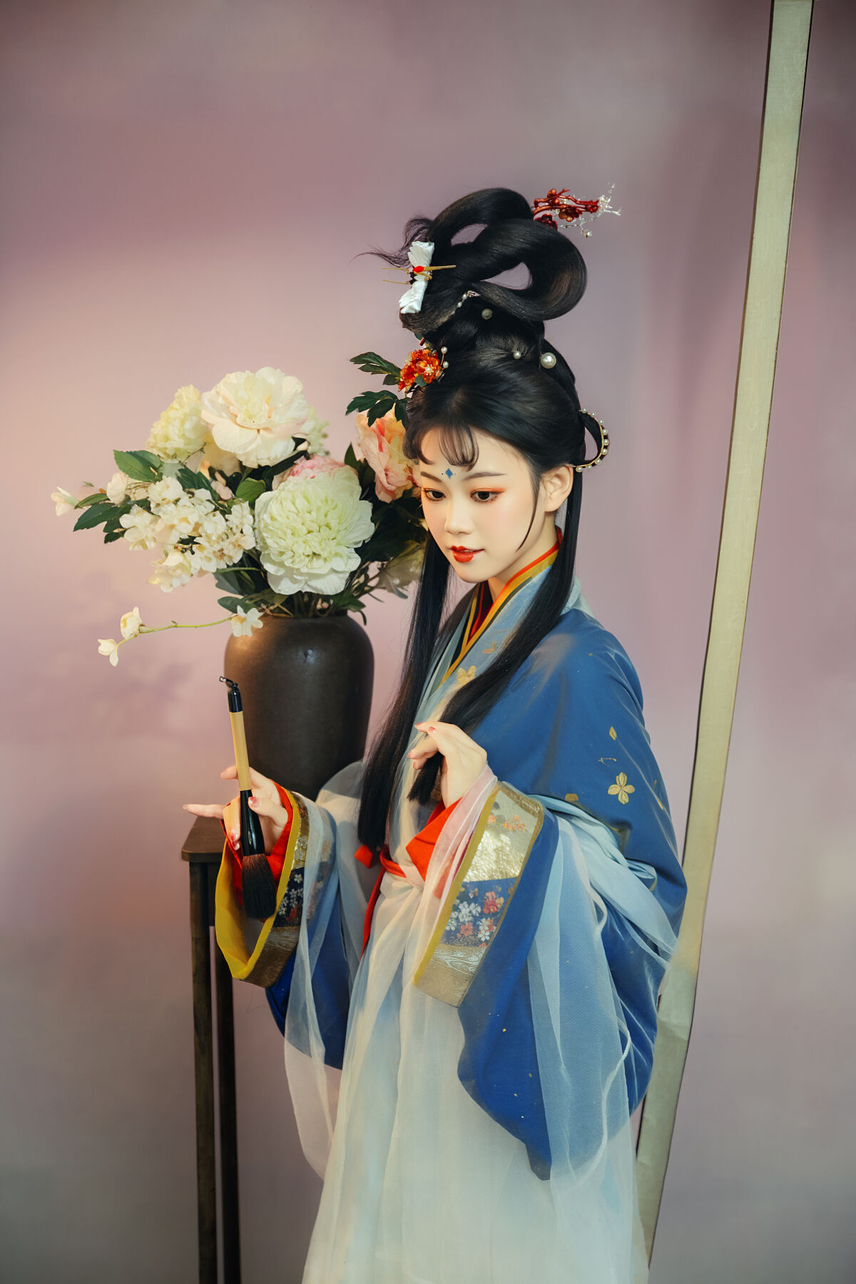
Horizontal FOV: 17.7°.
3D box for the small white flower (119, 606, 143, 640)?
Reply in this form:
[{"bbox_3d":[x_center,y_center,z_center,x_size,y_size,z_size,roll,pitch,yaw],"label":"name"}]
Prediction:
[{"bbox_3d":[-0.357,-0.023,3.300,0.029,0.040,0.030,5,9,37],"label":"small white flower"}]

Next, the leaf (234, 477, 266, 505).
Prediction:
[{"bbox_3d":[-0.214,-0.183,3.310,0.039,0.034,0.022,0,7,6],"label":"leaf"}]

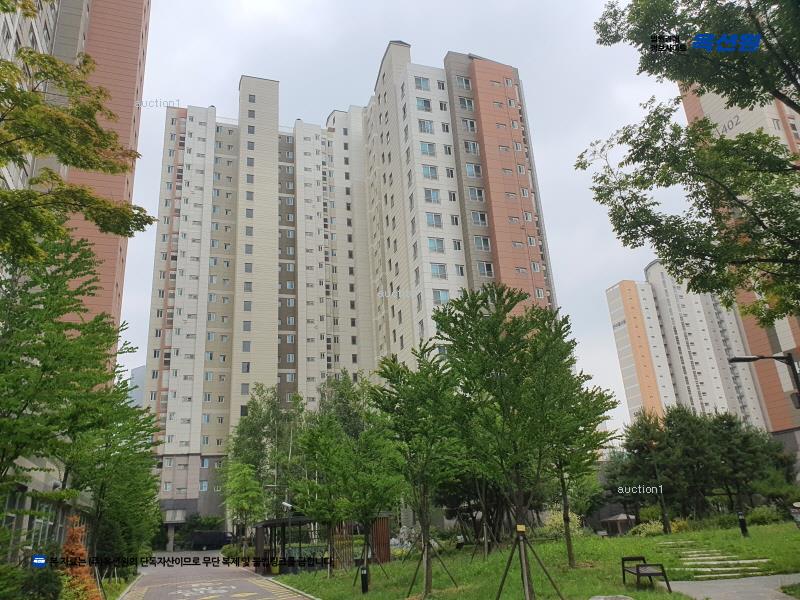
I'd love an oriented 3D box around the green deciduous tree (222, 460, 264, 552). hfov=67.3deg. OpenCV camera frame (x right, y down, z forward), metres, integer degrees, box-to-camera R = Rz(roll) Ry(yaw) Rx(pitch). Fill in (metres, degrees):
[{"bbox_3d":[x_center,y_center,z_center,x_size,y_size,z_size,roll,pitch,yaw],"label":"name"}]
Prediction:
[{"bbox_3d":[-11.603,15.446,44.677,3.100,6.860,3.100,-4,-20,0],"label":"green deciduous tree"}]

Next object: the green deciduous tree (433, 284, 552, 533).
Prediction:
[{"bbox_3d":[2.418,3.023,13.729,2.900,7.090,2.900,-4,-20,0],"label":"green deciduous tree"}]

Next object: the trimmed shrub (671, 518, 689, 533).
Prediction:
[{"bbox_3d":[12.956,10.442,27.829,0.900,0.600,0.850,-4,-20,0],"label":"trimmed shrub"}]

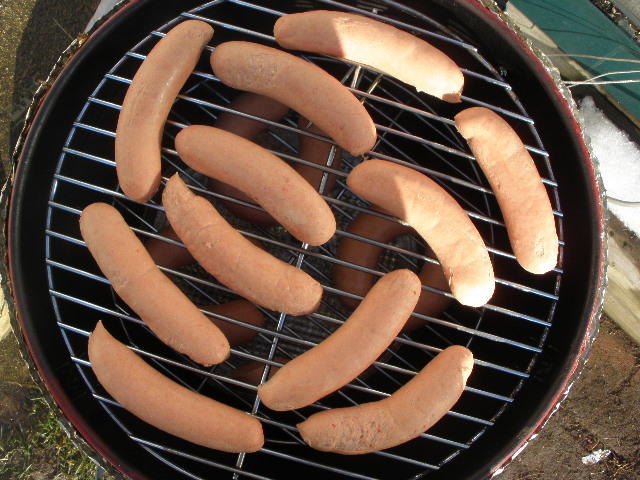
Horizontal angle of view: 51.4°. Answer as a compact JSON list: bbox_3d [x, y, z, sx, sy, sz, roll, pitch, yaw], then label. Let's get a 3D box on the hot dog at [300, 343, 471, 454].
[{"bbox_3d":[0.054,0.122,0.477,0.135,0.035,0.047,-26,89,-3],"label":"hot dog"}]

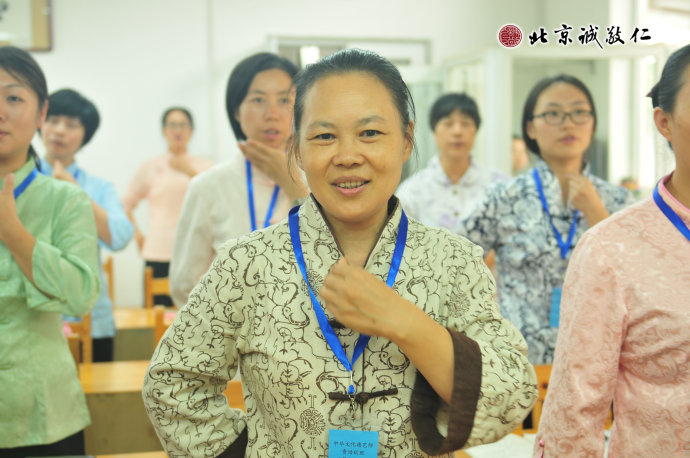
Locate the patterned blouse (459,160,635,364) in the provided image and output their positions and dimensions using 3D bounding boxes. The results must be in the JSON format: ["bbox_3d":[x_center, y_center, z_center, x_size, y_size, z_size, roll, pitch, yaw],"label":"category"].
[{"bbox_3d":[0.516,0.113,2.763,0.460,0.573,0.290,-2,5,-11],"label":"patterned blouse"}]

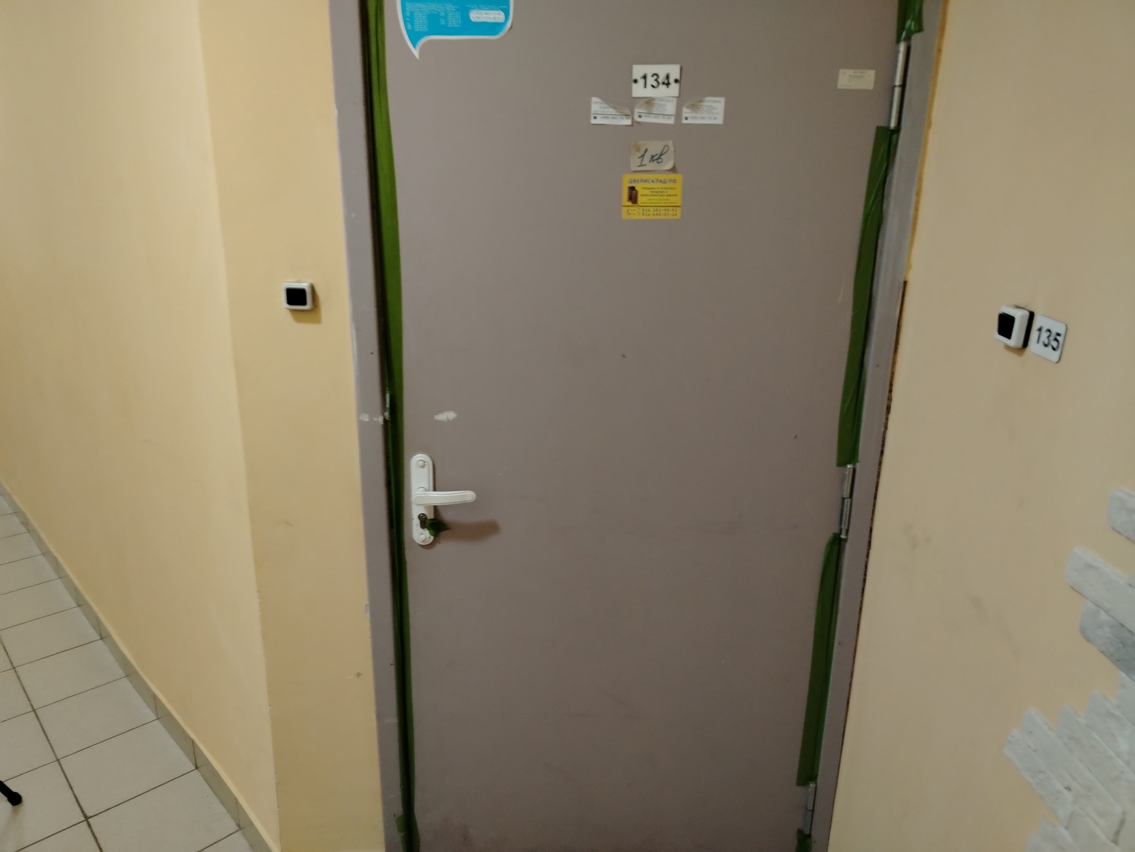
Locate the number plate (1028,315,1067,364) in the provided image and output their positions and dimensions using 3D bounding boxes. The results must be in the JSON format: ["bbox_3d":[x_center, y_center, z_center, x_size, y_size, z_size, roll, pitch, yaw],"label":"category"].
[{"bbox_3d":[0.645,-0.117,1.060,0.005,0.052,0.065,0,17,-3],"label":"number plate"}]

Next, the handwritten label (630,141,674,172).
[{"bbox_3d":[0.144,-0.454,1.324,0.072,0.047,0.006,1,16,1],"label":"handwritten label"}]

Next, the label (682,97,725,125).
[{"bbox_3d":[0.234,-0.540,1.351,0.072,0.043,0.004,0,17,-3],"label":"label"}]

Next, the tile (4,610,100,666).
[{"bbox_3d":[-1.859,0.756,2.827,0.266,0.010,0.298,-15,23,-42],"label":"tile"}]

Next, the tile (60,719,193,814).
[{"bbox_3d":[-1.234,0.951,2.205,0.266,0.010,0.298,-15,23,-42],"label":"tile"}]

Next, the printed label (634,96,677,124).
[{"bbox_3d":[0.146,-0.522,1.304,0.069,0.042,0.006,1,16,1],"label":"printed label"}]

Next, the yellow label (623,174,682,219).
[{"bbox_3d":[0.145,-0.391,1.344,0.100,0.073,0.004,1,16,1],"label":"yellow label"}]

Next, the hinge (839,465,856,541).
[{"bbox_3d":[0.556,0.150,1.568,0.020,0.154,0.020,0,17,-3],"label":"hinge"}]

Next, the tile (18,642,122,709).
[{"bbox_3d":[-1.651,0.821,2.619,0.266,0.010,0.298,-15,23,-42],"label":"tile"}]

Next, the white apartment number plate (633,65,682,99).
[{"bbox_3d":[0.151,-0.584,1.333,0.081,0.050,0.005,0,17,-3],"label":"white apartment number plate"}]

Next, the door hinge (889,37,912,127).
[{"bbox_3d":[0.537,-0.552,1.282,0.018,0.138,0.020,1,16,1],"label":"door hinge"}]

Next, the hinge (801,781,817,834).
[{"bbox_3d":[0.548,0.870,1.783,0.020,0.148,0.020,0,17,-3],"label":"hinge"}]

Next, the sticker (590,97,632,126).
[{"bbox_3d":[0.073,-0.522,1.307,0.068,0.043,0.005,1,16,1],"label":"sticker"}]

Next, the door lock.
[{"bbox_3d":[-0.234,0.150,1.484,0.129,0.187,0.060,1,16,1],"label":"door lock"}]

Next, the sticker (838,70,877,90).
[{"bbox_3d":[0.472,-0.565,1.284,0.058,0.029,0.003,1,16,1],"label":"sticker"}]

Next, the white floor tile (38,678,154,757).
[{"bbox_3d":[-1.437,0.883,2.399,0.265,0.010,0.304,-14,22,-42],"label":"white floor tile"}]

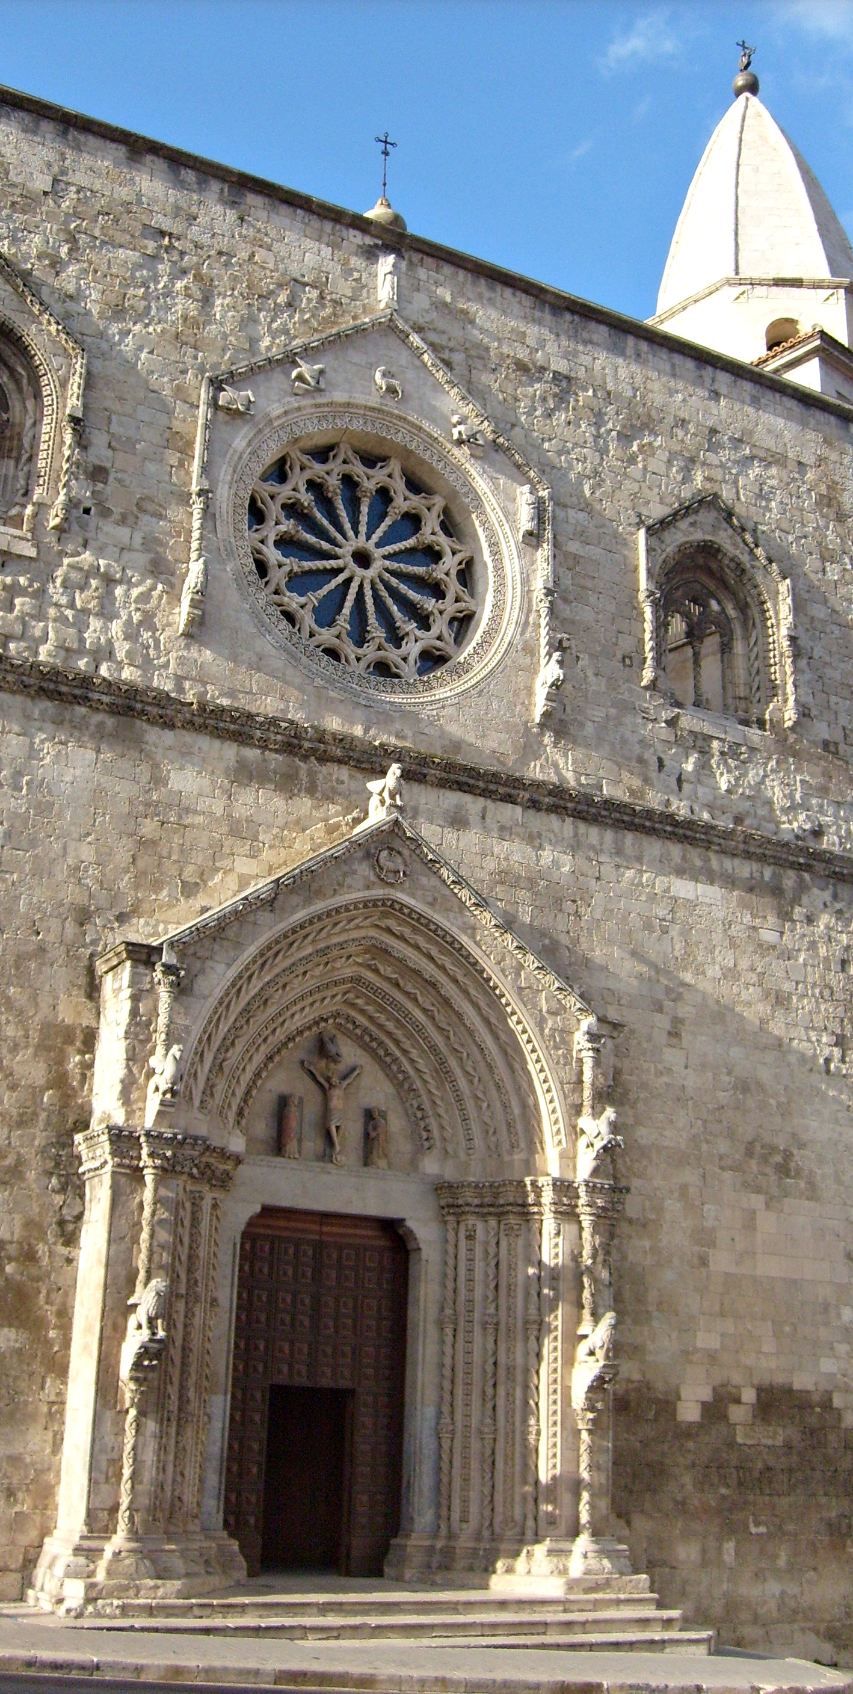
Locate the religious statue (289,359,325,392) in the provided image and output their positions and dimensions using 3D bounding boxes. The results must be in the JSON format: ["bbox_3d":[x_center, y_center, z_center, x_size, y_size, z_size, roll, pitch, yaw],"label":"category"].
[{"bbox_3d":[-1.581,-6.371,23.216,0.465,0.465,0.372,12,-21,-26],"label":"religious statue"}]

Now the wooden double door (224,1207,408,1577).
[{"bbox_3d":[-1.274,6.276,19.860,2.204,4.046,0.186,12,-21,-26],"label":"wooden double door"}]

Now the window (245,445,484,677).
[{"bbox_3d":[-0.911,-4.107,24.300,3.700,3.700,0.350,11,-21,-26],"label":"window"}]

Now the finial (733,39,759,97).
[{"bbox_3d":[7.301,-17.797,39.121,0.620,1.650,0.620,11,-21,-26],"label":"finial"}]

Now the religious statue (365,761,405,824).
[{"bbox_3d":[-0.475,-0.614,21.144,0.372,0.688,0.800,12,-21,-26],"label":"religious statue"}]

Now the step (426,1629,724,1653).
[{"bbox_3d":[1.452,8.610,18.434,3.620,0.190,0.600,11,-21,-26],"label":"step"}]

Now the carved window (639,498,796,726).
[{"bbox_3d":[4.490,-3.883,26.813,2.980,3.800,0.500,11,-21,-26],"label":"carved window"}]

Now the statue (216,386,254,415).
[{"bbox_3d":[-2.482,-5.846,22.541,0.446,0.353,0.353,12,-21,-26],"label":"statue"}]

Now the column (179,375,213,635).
[{"bbox_3d":[-2.854,-4.458,21.861,0.251,3.664,0.409,12,-21,-26],"label":"column"}]

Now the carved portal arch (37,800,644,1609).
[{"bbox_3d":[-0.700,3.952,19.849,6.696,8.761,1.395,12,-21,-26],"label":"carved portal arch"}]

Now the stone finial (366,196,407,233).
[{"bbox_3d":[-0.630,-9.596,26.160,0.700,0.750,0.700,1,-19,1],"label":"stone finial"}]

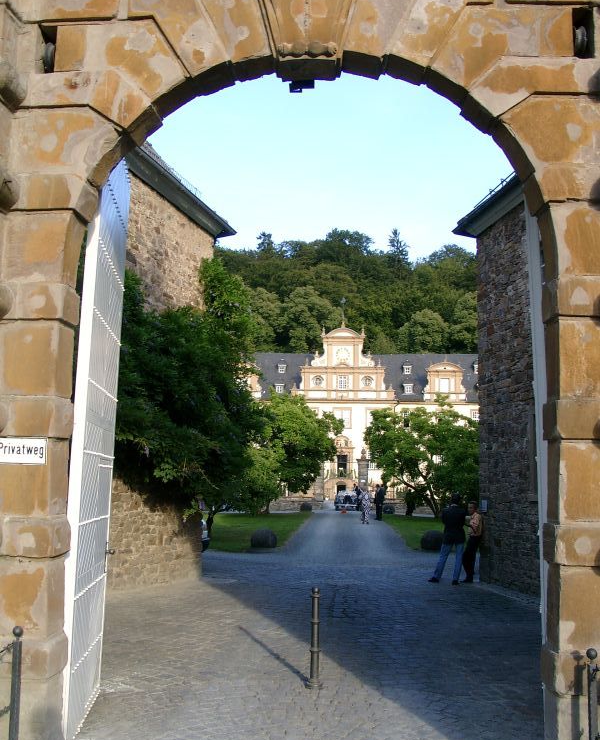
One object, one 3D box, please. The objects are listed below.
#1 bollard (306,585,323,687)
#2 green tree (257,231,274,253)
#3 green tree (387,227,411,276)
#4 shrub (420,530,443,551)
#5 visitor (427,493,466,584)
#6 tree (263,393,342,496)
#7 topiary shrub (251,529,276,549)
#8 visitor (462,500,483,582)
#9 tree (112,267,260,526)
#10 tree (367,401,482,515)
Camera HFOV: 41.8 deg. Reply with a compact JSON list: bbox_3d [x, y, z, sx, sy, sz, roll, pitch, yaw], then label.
[{"bbox_3d":[0.132,2.439,7.150,0.140,0.900,0.140,1,-9,0],"label":"bollard"},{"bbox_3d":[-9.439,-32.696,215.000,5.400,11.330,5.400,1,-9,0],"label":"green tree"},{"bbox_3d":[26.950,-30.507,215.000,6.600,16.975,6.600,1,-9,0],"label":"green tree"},{"bbox_3d":[3.893,4.998,23.000,0.740,0.585,0.740,1,-9,0],"label":"shrub"},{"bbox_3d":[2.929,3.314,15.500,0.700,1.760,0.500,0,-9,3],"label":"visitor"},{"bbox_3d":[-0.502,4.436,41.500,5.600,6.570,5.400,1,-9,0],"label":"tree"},{"bbox_3d":[-1.078,4.997,23.200,0.760,0.620,0.740,1,-9,0],"label":"topiary shrub"},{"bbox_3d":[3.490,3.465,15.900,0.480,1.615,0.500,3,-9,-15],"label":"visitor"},{"bbox_3d":[-2.692,0.813,18.800,3.500,6.800,3.700,1,-9,0],"label":"tree"},{"bbox_3d":[6.600,4.644,41.000,6.600,6.070,6.000,1,-9,0],"label":"tree"}]

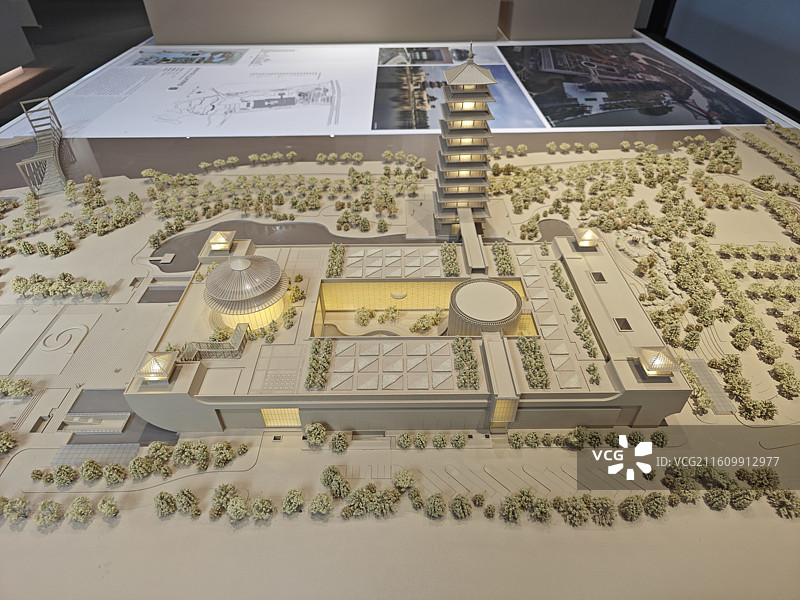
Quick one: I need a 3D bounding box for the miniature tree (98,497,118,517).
[{"bbox_3d":[-0.449,0.318,0.818,0.030,0.032,0.030,-31,47,-34],"label":"miniature tree"}]

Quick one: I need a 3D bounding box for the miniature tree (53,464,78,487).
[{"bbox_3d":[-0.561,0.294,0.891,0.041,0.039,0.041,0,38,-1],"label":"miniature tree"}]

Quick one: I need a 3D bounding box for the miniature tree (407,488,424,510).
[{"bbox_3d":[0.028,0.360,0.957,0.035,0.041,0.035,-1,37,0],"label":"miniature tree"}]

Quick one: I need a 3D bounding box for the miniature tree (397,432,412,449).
[{"bbox_3d":[0.008,0.252,0.954,0.025,0.031,0.025,0,38,-1],"label":"miniature tree"}]

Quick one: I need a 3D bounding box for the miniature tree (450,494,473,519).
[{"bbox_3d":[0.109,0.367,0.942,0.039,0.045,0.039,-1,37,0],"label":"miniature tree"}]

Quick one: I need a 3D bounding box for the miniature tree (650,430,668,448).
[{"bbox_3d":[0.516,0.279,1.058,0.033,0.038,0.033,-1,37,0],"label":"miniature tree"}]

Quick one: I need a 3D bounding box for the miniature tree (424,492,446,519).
[{"bbox_3d":[0.054,0.314,0.812,0.033,0.039,0.033,3,37,5],"label":"miniature tree"}]

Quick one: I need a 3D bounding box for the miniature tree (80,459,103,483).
[{"bbox_3d":[-0.503,0.278,0.867,0.035,0.038,0.035,-31,46,-34],"label":"miniature tree"}]

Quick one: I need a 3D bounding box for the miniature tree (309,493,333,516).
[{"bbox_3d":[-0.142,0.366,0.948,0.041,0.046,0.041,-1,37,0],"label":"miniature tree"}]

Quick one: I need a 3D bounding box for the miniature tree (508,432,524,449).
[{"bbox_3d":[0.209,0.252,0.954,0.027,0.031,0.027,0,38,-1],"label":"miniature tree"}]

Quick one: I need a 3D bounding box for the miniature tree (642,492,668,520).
[{"bbox_3d":[0.406,0.327,0.845,0.037,0.047,0.037,0,38,-1],"label":"miniature tree"}]

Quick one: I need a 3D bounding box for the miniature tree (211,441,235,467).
[{"bbox_3d":[-0.297,0.257,0.888,0.039,0.043,0.039,-18,41,-22],"label":"miniature tree"}]

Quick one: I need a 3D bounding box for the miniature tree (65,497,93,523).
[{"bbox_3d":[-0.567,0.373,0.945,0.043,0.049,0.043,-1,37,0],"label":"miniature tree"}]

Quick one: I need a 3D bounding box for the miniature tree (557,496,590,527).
[{"bbox_3d":[0.272,0.332,0.833,0.045,0.052,0.045,0,38,-1],"label":"miniature tree"}]

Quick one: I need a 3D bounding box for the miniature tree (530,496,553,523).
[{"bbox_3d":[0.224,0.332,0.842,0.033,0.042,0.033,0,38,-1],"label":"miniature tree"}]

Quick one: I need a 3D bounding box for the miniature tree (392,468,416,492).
[{"bbox_3d":[0.006,0.288,0.848,0.034,0.038,0.034,0,37,0],"label":"miniature tree"}]

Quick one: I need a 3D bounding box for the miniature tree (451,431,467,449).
[{"bbox_3d":[0.105,0.251,0.955,0.027,0.032,0.027,0,38,-1],"label":"miniature tree"}]

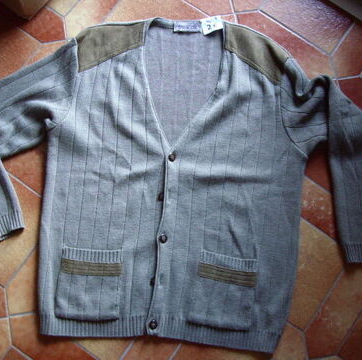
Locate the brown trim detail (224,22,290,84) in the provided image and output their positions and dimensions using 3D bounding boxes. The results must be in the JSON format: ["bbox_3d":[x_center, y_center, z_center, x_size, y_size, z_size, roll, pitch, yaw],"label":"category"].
[{"bbox_3d":[0.167,-0.296,1.201,0.179,0.022,0.089,30,79,5],"label":"brown trim detail"}]

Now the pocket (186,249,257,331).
[{"bbox_3d":[0.090,0.230,1.094,0.129,0.012,0.151,11,78,1],"label":"pocket"}]

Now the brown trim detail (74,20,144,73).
[{"bbox_3d":[-0.159,-0.311,1.196,0.175,0.020,0.096,-17,79,-5],"label":"brown trim detail"}]

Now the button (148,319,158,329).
[{"bbox_3d":[-0.056,0.293,1.072,0.018,0.006,0.018,8,78,0],"label":"button"}]

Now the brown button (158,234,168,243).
[{"bbox_3d":[-0.037,0.123,1.108,0.018,0.006,0.018,8,78,0],"label":"brown button"}]

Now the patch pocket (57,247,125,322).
[{"bbox_3d":[-0.188,0.215,1.090,0.133,0.012,0.148,5,78,0],"label":"patch pocket"}]

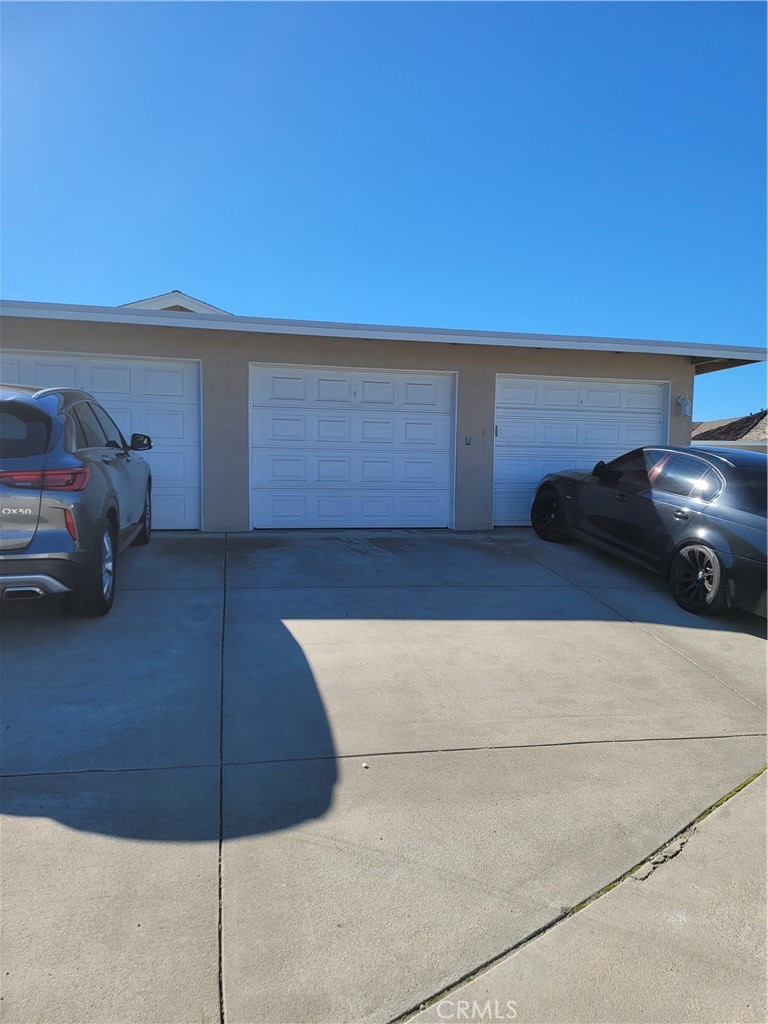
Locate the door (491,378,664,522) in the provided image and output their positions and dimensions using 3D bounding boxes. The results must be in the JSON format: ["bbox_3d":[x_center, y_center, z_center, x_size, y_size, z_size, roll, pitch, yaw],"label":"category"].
[{"bbox_3d":[2.827,-0.821,10.918,2.699,2.108,0.100,0,4,-15],"label":"door"}]

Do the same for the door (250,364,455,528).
[{"bbox_3d":[-0.360,-0.816,10.091,2.733,2.108,0.100,0,4,-15],"label":"door"}]

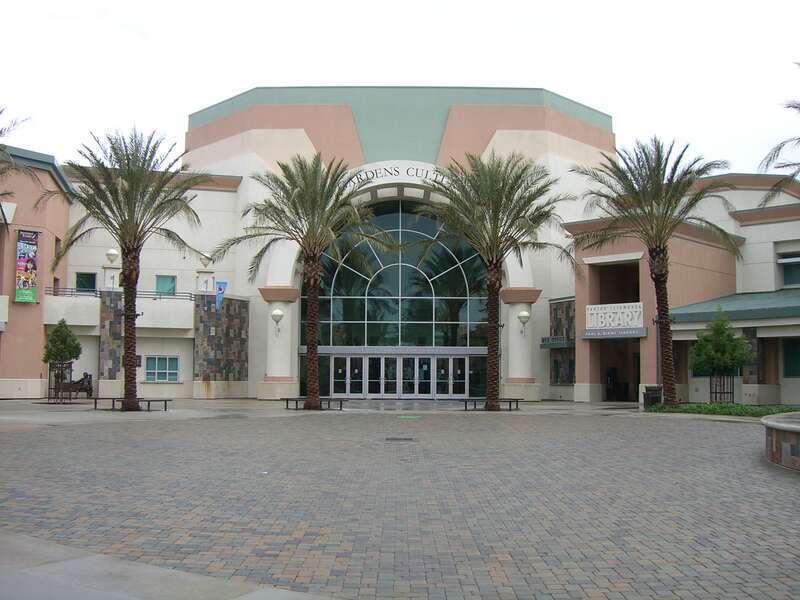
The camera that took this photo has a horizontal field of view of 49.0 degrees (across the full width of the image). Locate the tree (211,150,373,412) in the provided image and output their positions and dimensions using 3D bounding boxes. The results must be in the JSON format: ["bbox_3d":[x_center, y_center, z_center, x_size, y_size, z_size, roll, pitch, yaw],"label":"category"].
[{"bbox_3d":[-4.434,-0.817,36.574,6.610,10.740,6.476,0,-4,0],"label":"tree"}]

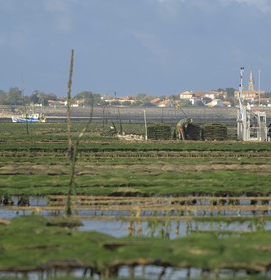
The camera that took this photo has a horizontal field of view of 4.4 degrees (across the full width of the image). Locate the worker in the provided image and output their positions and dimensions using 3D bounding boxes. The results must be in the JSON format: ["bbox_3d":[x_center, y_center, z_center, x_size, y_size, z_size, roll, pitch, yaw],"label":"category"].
[{"bbox_3d":[2.410,-0.440,173.000,0.880,1.180,0.550,0,0,-14],"label":"worker"}]

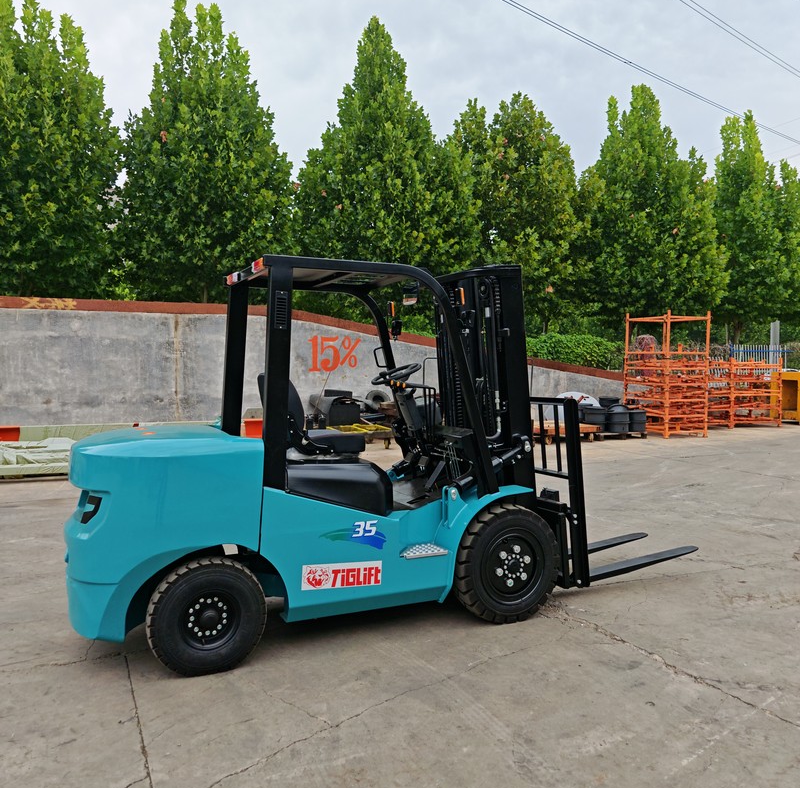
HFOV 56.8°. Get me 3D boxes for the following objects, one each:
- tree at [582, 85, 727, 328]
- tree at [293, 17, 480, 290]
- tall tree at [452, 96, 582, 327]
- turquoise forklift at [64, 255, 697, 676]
[{"bbox_3d":[8.075,-4.810,23.547,4.500,9.852,4.500,0,4,0],"label":"tree"},{"bbox_3d":[-0.349,-4.633,19.248,4.800,10.083,4.800,0,4,0],"label":"tree"},{"bbox_3d":[3.373,-4.197,21.480,4.000,8.912,4.000,0,4,0],"label":"tall tree"},{"bbox_3d":[0.128,0.280,4.709,4.149,2.093,1.230,-2,4,-25],"label":"turquoise forklift"}]

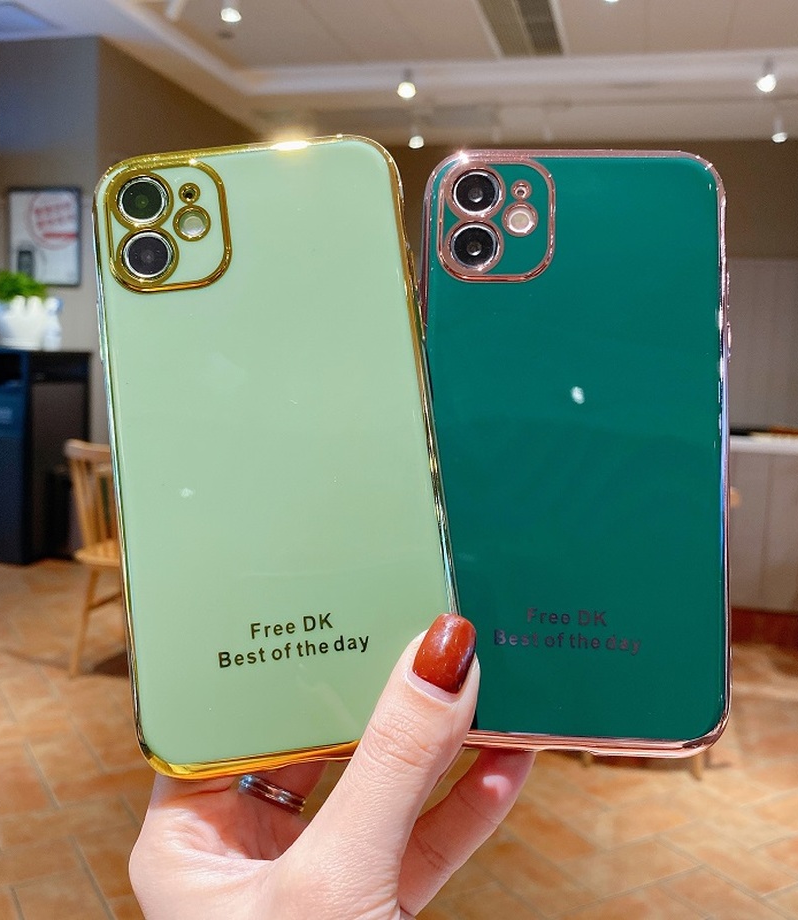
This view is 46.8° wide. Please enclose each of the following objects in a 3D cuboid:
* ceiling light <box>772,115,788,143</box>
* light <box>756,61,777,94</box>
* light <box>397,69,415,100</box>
[{"bbox_3d":[2.684,-2.339,6.500,0.105,0.195,0.105,4,6,15],"label":"ceiling light"},{"bbox_3d":[2.234,-2.325,5.600,0.120,0.190,0.120,4,6,15],"label":"light"},{"bbox_3d":[0.051,-2.520,6.200,0.110,0.185,0.110,4,6,15],"label":"light"}]

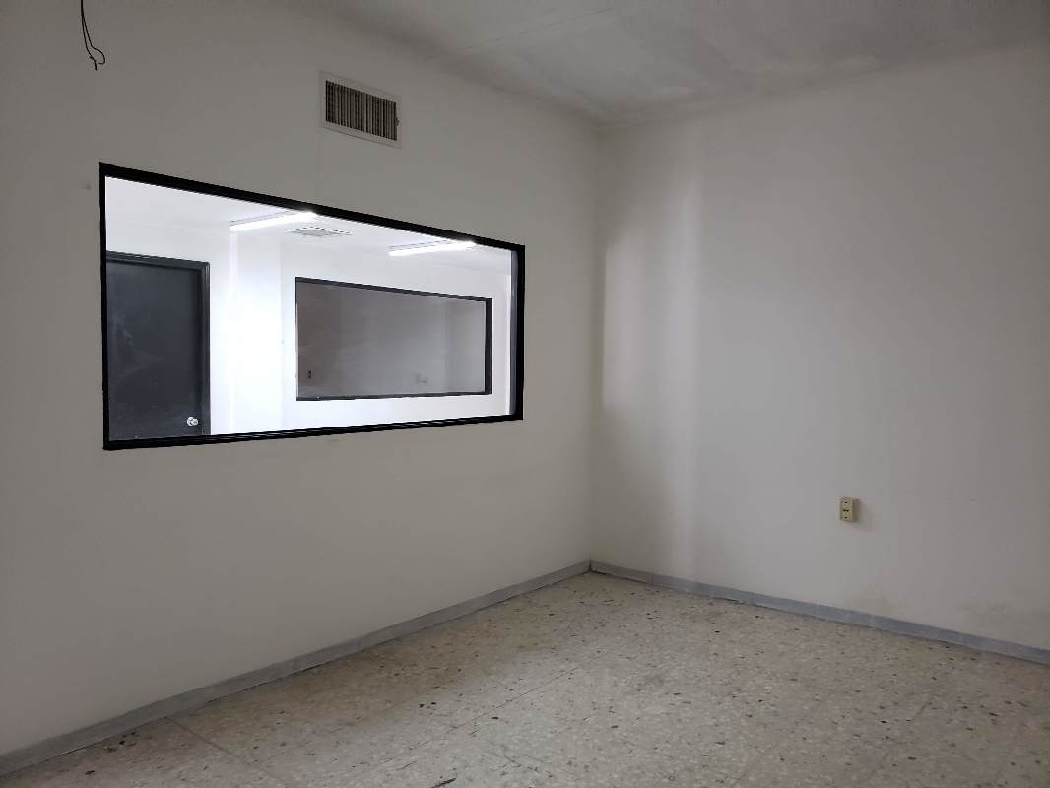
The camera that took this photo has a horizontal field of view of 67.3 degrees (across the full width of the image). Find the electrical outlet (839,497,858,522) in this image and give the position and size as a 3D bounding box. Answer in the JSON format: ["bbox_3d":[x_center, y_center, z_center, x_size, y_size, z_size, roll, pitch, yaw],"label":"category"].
[{"bbox_3d":[1.727,0.611,4.206,0.067,0.124,0.065,2,3,39],"label":"electrical outlet"}]

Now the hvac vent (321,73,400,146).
[{"bbox_3d":[-0.750,-1.322,3.691,0.030,0.246,0.471,2,3,39],"label":"hvac vent"}]

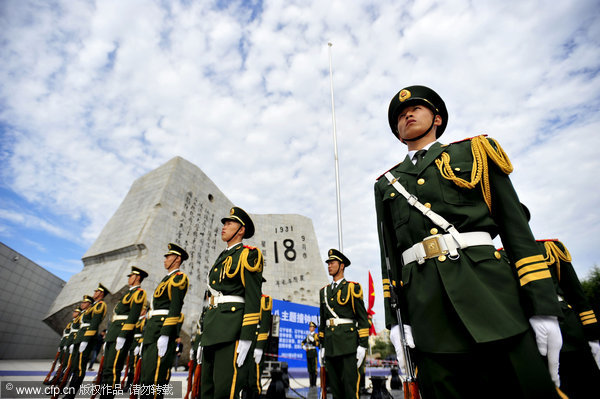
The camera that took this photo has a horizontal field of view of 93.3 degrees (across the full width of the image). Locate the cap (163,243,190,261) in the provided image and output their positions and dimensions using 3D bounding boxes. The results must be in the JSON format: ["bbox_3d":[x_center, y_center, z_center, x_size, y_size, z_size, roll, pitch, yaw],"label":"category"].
[{"bbox_3d":[-1.491,0.632,3.427,0.290,0.150,0.270,33,-41,-31],"label":"cap"}]

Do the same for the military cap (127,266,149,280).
[{"bbox_3d":[-2.550,1.156,4.465,0.290,0.150,0.270,33,-41,-31],"label":"military cap"}]

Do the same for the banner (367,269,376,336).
[{"bbox_3d":[2.266,3.264,8.884,0.300,1.950,0.220,-5,-30,13],"label":"banner"}]

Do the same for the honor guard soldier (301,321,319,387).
[{"bbox_3d":[0.383,5.130,9.470,0.580,1.880,0.400,-23,-38,37],"label":"honor guard soldier"}]

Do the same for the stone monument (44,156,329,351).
[{"bbox_3d":[-6.645,6.711,28.919,27.000,17.800,10.500,17,-33,-24],"label":"stone monument"}]

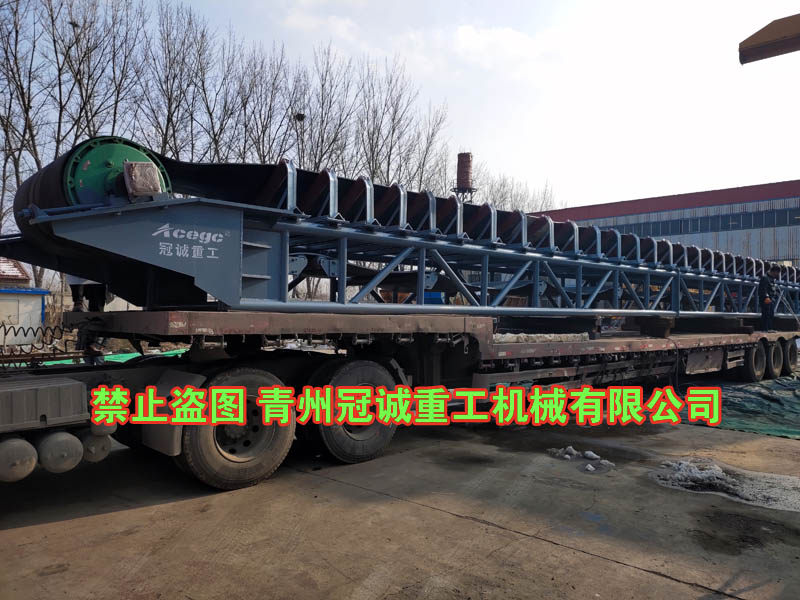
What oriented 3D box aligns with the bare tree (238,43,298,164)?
[{"bbox_3d":[-7.229,-5.975,29.000,3.500,16.100,3.500,1,-1,-12],"label":"bare tree"}]

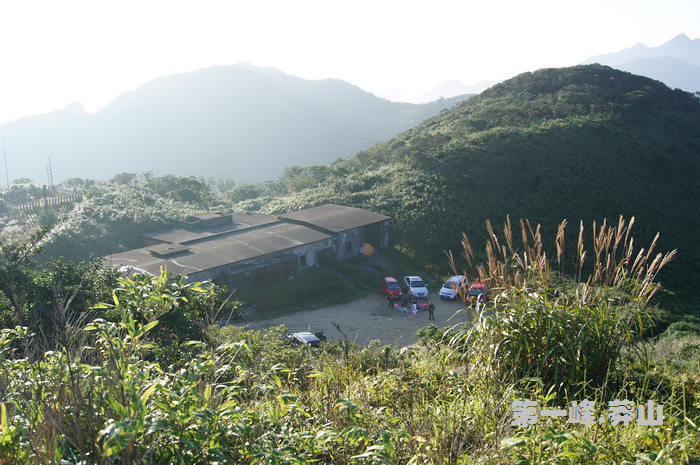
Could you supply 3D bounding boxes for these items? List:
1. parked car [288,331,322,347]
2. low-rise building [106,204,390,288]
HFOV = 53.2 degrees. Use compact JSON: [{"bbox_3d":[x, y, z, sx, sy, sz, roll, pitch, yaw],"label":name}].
[{"bbox_3d":[-3.382,8.577,53.480,1.750,1.550,4.350,-6,15,-23],"label":"parked car"},{"bbox_3d":[-10.315,1.139,73.646,14.800,3.800,30.600,12,18,40],"label":"low-rise building"}]

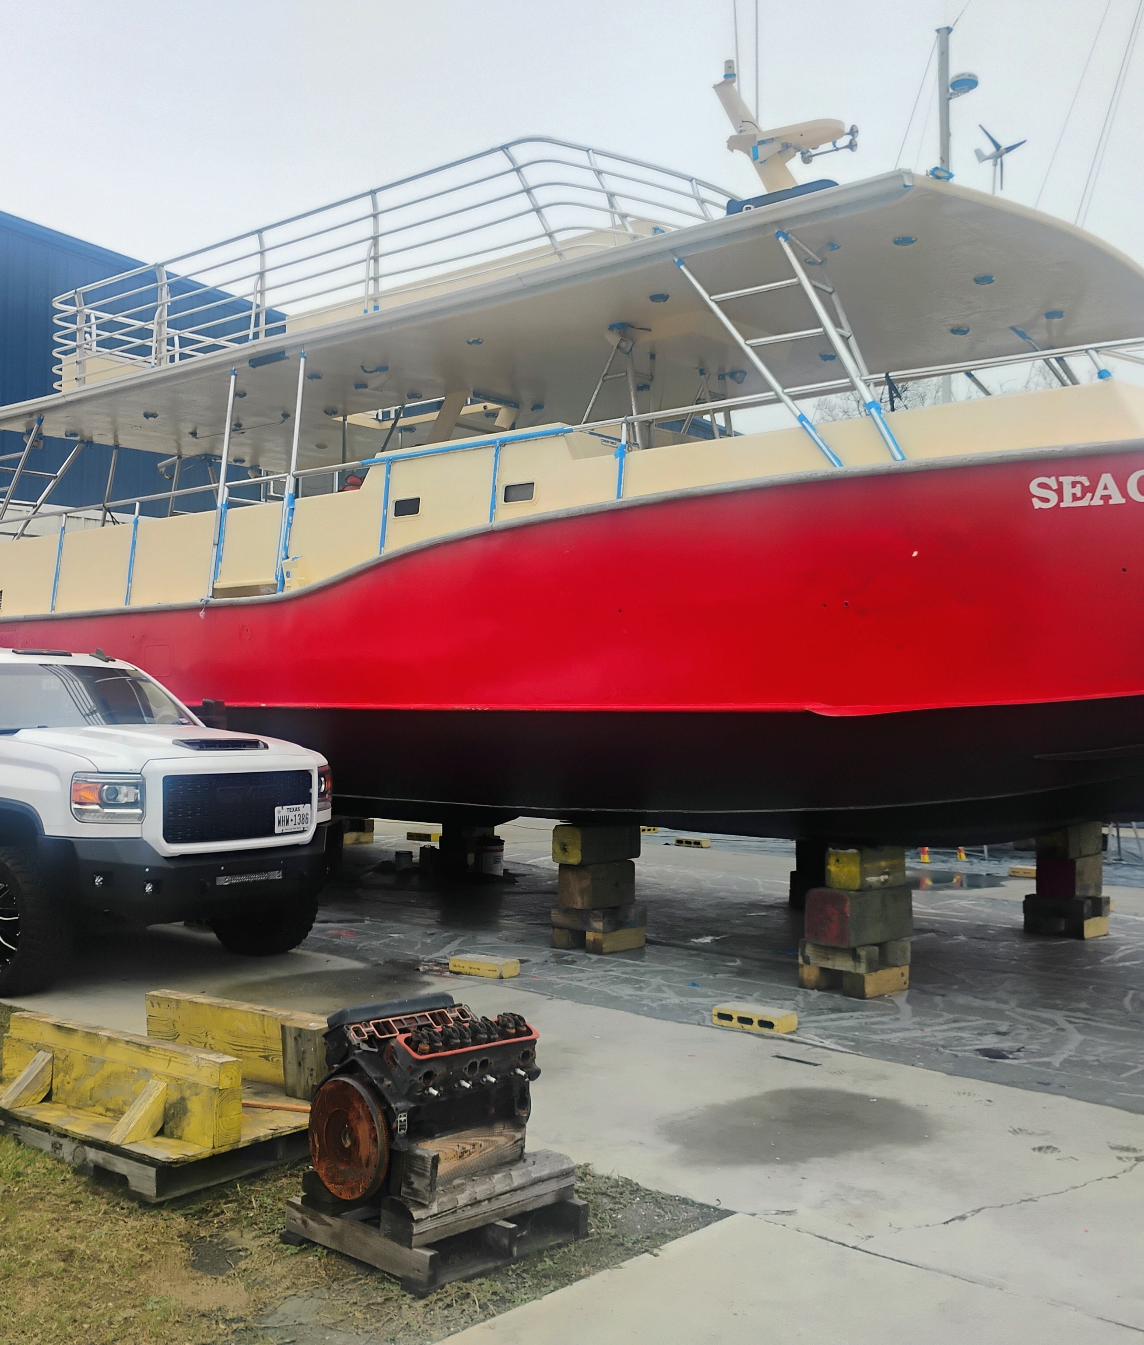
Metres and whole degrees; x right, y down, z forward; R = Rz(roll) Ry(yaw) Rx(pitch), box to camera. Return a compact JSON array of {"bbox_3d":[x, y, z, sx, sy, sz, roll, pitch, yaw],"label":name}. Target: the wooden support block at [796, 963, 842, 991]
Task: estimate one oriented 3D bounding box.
[{"bbox_3d":[1.593,1.841,8.864,0.142,0.140,0.460,-1,-2,45],"label":"wooden support block"}]

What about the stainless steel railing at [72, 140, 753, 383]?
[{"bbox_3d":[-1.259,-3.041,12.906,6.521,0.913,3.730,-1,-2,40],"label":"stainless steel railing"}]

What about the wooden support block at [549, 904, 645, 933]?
[{"bbox_3d":[0.196,1.720,10.166,0.460,0.138,0.460,-1,-2,42],"label":"wooden support block"}]

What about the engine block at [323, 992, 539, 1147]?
[{"bbox_3d":[-0.451,1.200,4.427,0.540,0.430,0.510,2,-2,-42],"label":"engine block"}]

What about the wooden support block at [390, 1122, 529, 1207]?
[{"bbox_3d":[-0.314,1.405,4.223,0.170,0.160,0.420,-1,-2,41],"label":"wooden support block"}]

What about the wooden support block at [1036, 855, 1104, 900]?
[{"bbox_3d":[3.798,1.547,11.014,0.300,0.295,0.480,-1,-2,43],"label":"wooden support block"}]

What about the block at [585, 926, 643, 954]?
[{"bbox_3d":[0.310,1.862,10.088,0.147,0.140,0.471,-1,-2,41],"label":"block"}]

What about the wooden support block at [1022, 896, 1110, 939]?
[{"bbox_3d":[3.768,1.848,11.002,0.473,0.282,0.425,-1,-3,45],"label":"wooden support block"}]

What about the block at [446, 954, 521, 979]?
[{"bbox_3d":[-0.551,1.851,9.117,0.397,0.090,0.193,-1,-2,33],"label":"block"}]

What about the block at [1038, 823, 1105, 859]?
[{"bbox_3d":[3.784,1.281,11.012,0.250,0.240,0.540,-1,-2,43],"label":"block"}]

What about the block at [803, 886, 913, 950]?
[{"bbox_3d":[1.756,1.477,8.882,0.570,0.308,0.325,2,-2,-41],"label":"block"}]

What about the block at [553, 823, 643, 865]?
[{"bbox_3d":[0.188,1.227,10.494,0.254,0.275,0.680,-1,-2,40],"label":"block"}]

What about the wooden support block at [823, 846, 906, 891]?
[{"bbox_3d":[1.825,1.206,8.965,0.470,0.240,0.247,2,-2,-44],"label":"wooden support block"}]

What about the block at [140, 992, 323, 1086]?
[{"bbox_3d":[-1.306,1.494,5.826,1.150,0.268,0.100,-1,-2,36],"label":"block"}]

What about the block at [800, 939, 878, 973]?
[{"bbox_3d":[1.606,1.699,8.673,0.462,0.143,0.142,-1,-2,44],"label":"block"}]

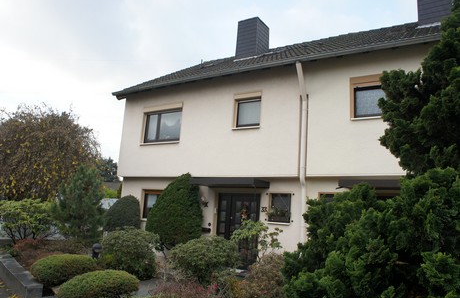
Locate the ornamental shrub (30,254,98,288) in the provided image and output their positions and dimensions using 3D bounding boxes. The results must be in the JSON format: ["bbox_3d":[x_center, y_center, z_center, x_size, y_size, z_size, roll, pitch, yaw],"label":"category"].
[{"bbox_3d":[-3.126,2.291,6.518,1.183,0.543,1.116,-3,-12,30],"label":"ornamental shrub"}]

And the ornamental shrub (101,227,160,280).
[{"bbox_3d":[-2.255,2.335,7.827,1.300,1.135,1.280,-3,-12,30],"label":"ornamental shrub"}]

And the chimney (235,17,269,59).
[{"bbox_3d":[1.055,-4.859,16.012,1.009,1.833,1.164,-3,-12,30],"label":"chimney"}]

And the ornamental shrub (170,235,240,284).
[{"bbox_3d":[-0.557,2.499,7.818,1.455,1.018,1.358,3,-10,1],"label":"ornamental shrub"}]

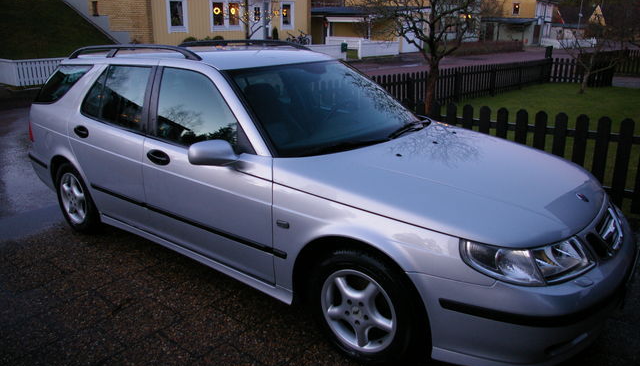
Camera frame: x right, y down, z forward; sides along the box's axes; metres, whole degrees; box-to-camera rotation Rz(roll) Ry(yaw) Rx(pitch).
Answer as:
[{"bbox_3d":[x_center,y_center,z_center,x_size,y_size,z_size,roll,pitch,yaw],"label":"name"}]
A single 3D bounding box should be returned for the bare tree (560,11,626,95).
[{"bbox_3d":[7.750,-3.750,13.640,2.000,2.400,1.900,11,20,30],"label":"bare tree"}]

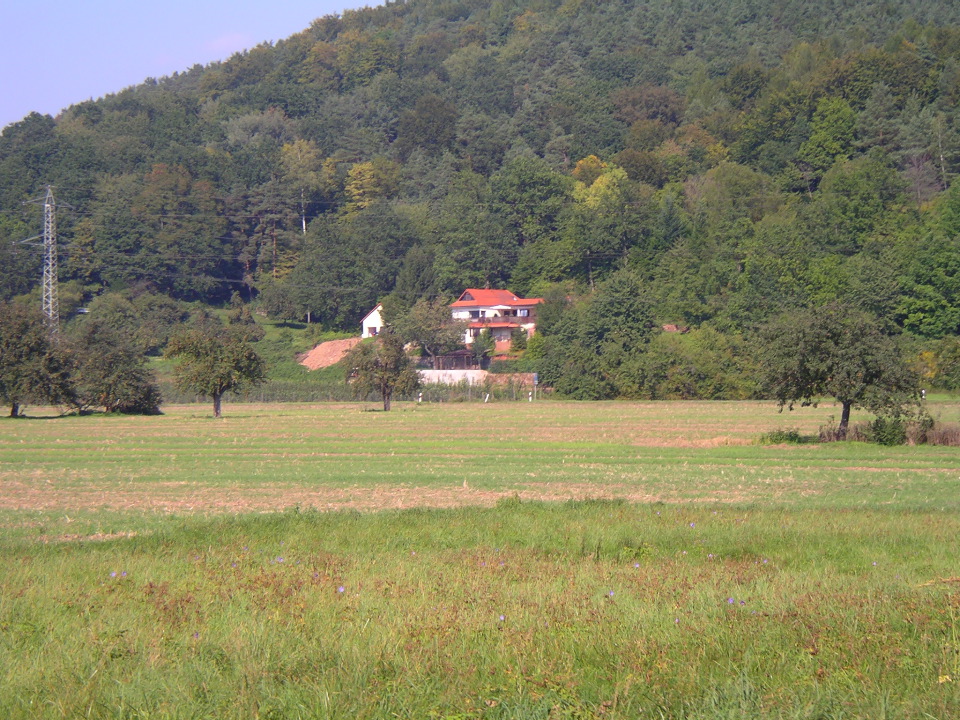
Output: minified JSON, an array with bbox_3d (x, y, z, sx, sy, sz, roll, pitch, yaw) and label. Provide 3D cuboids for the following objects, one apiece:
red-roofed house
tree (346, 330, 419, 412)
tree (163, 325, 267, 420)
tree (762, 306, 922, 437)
[{"bbox_3d":[2.336,-5.273,385.000,11.000,8.500,9.500,0,0,-18],"label":"red-roofed house"},{"bbox_3d":[-7.240,0.724,212.000,5.400,6.100,5.300,0,0,0],"label":"tree"},{"bbox_3d":[-15.865,0.690,173.000,6.100,5.650,5.800,0,0,0],"label":"tree"},{"bbox_3d":[13.300,0.455,107.000,5.900,5.050,5.600,0,0,0],"label":"tree"}]

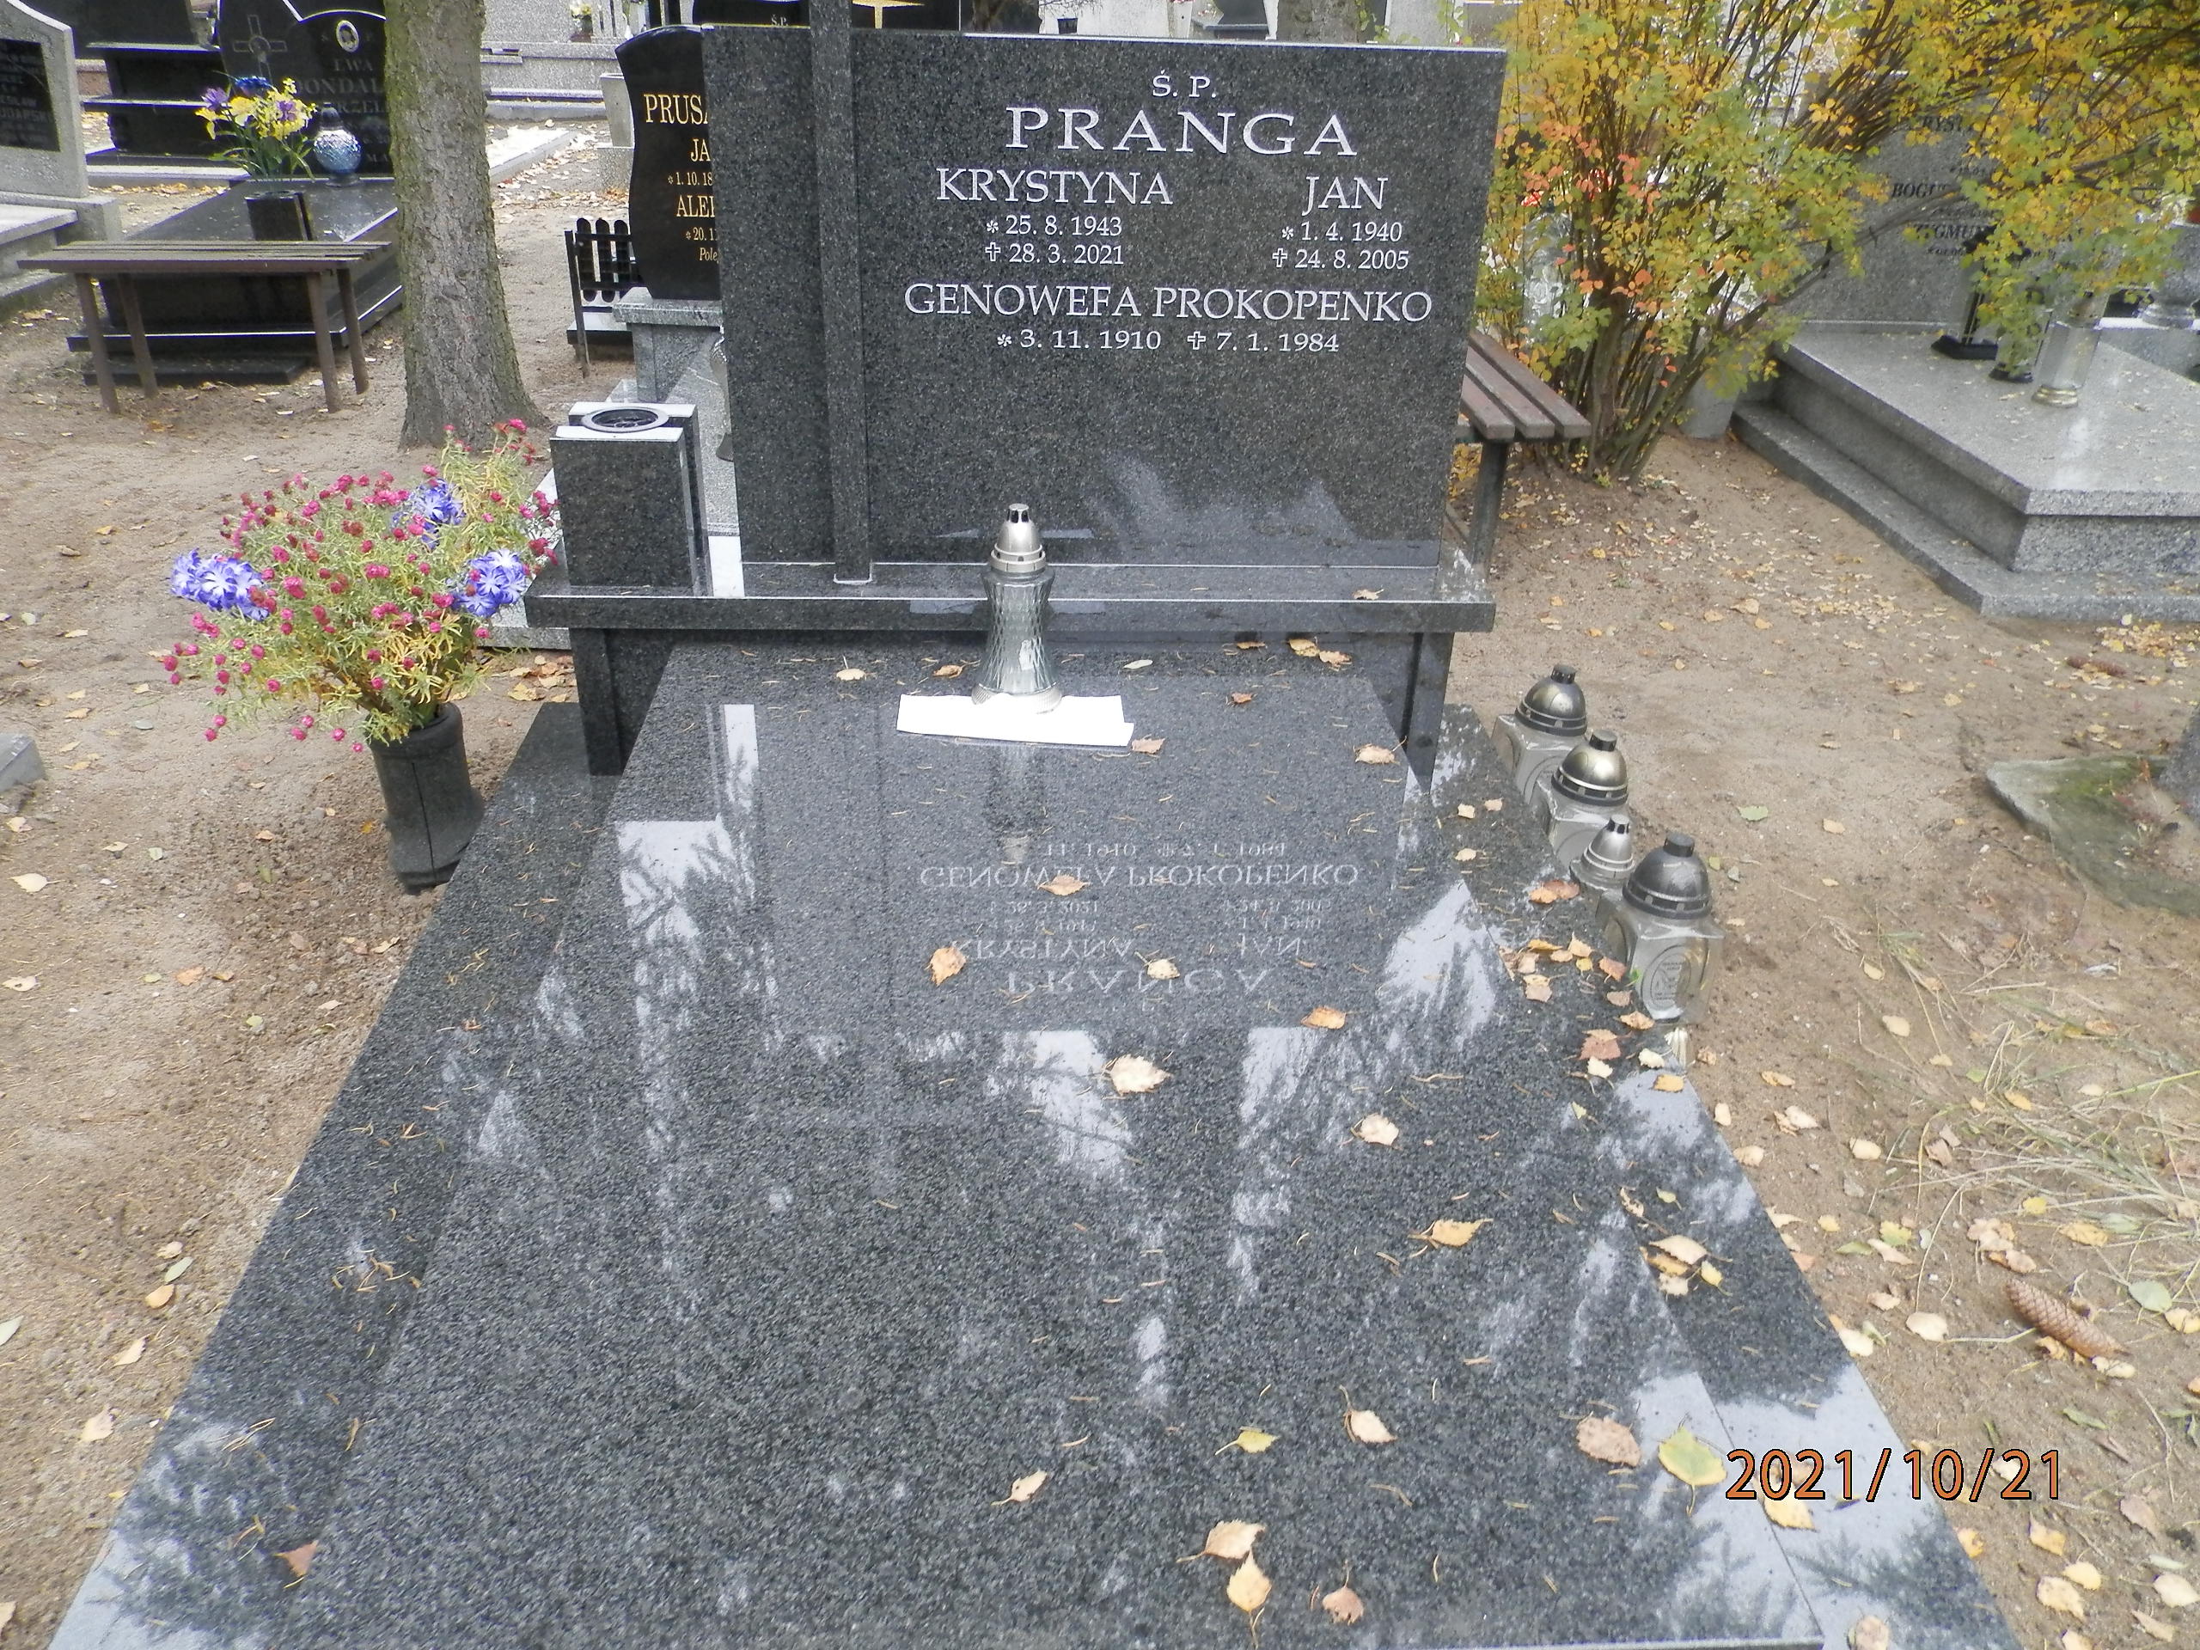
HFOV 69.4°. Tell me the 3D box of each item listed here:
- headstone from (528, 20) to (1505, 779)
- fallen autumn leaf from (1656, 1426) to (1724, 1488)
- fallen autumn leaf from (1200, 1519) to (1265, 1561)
[{"bbox_3d":[-0.128,-0.632,2.566,1.545,1.146,0.330,0,30,-4],"label":"headstone"},{"bbox_3d":[0.460,0.496,1.237,0.045,0.008,0.051,-17,34,-29],"label":"fallen autumn leaf"},{"bbox_3d":[0.100,0.522,1.164,0.041,0.012,0.032,6,30,7],"label":"fallen autumn leaf"}]

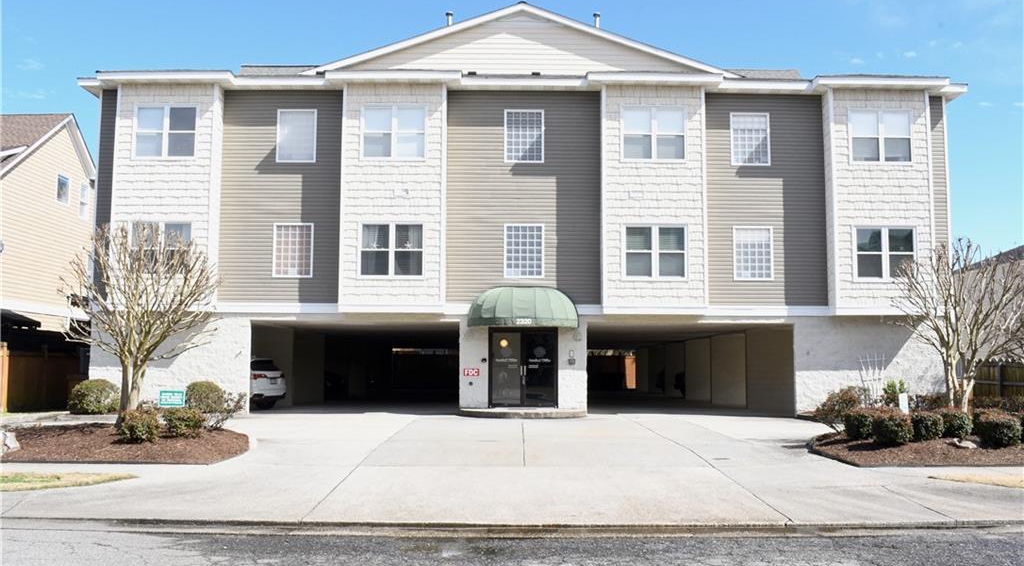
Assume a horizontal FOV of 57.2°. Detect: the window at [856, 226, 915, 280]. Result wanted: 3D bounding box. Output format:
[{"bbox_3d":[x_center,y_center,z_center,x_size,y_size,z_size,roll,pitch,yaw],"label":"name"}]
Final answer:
[{"bbox_3d":[10.199,-0.831,25.641,1.584,1.433,0.130,0,-6,0],"label":"window"}]

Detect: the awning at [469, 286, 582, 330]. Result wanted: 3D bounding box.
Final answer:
[{"bbox_3d":[0.292,0.629,25.571,3.112,1.170,1.000,0,-6,0],"label":"awning"}]

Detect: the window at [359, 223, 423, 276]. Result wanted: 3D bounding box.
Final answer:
[{"bbox_3d":[-3.230,-0.880,25.079,1.733,1.482,0.130,0,-6,-1],"label":"window"}]

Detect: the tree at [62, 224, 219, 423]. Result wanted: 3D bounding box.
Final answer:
[{"bbox_3d":[-8.796,0.983,22.217,3.694,4.739,3.400,0,-6,0],"label":"tree"}]

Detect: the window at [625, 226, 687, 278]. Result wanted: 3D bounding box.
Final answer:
[{"bbox_3d":[3.918,-0.831,25.641,1.693,1.432,0.130,0,-6,0],"label":"window"}]

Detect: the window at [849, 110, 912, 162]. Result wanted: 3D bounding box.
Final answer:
[{"bbox_3d":[10.026,-3.976,25.543,1.734,1.488,0.130,0,-6,-1],"label":"window"}]

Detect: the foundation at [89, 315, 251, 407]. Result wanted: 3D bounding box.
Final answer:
[{"bbox_3d":[-9.459,2.183,26.064,4.474,2.642,0.350,0,-6,0],"label":"foundation"}]

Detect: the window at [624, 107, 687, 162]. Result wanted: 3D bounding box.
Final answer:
[{"bbox_3d":[3.845,-4.048,25.486,1.726,1.512,0.130,0,-6,-1],"label":"window"}]

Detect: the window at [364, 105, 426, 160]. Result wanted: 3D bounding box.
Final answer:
[{"bbox_3d":[-3.279,-4.163,25.985,1.716,1.471,0.130,0,-6,0],"label":"window"}]

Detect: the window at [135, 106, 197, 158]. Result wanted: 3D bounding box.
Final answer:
[{"bbox_3d":[-9.344,-4.054,25.350,1.680,1.476,0.130,0,-6,-1],"label":"window"}]

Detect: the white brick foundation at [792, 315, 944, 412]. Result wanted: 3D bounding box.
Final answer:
[{"bbox_3d":[9.706,2.232,25.589,4.187,2.726,0.400,0,-6,-1],"label":"white brick foundation"}]

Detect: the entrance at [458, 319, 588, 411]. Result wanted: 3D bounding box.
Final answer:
[{"bbox_3d":[0.309,2.214,25.392,3.508,2.500,0.550,0,-6,-1],"label":"entrance"}]

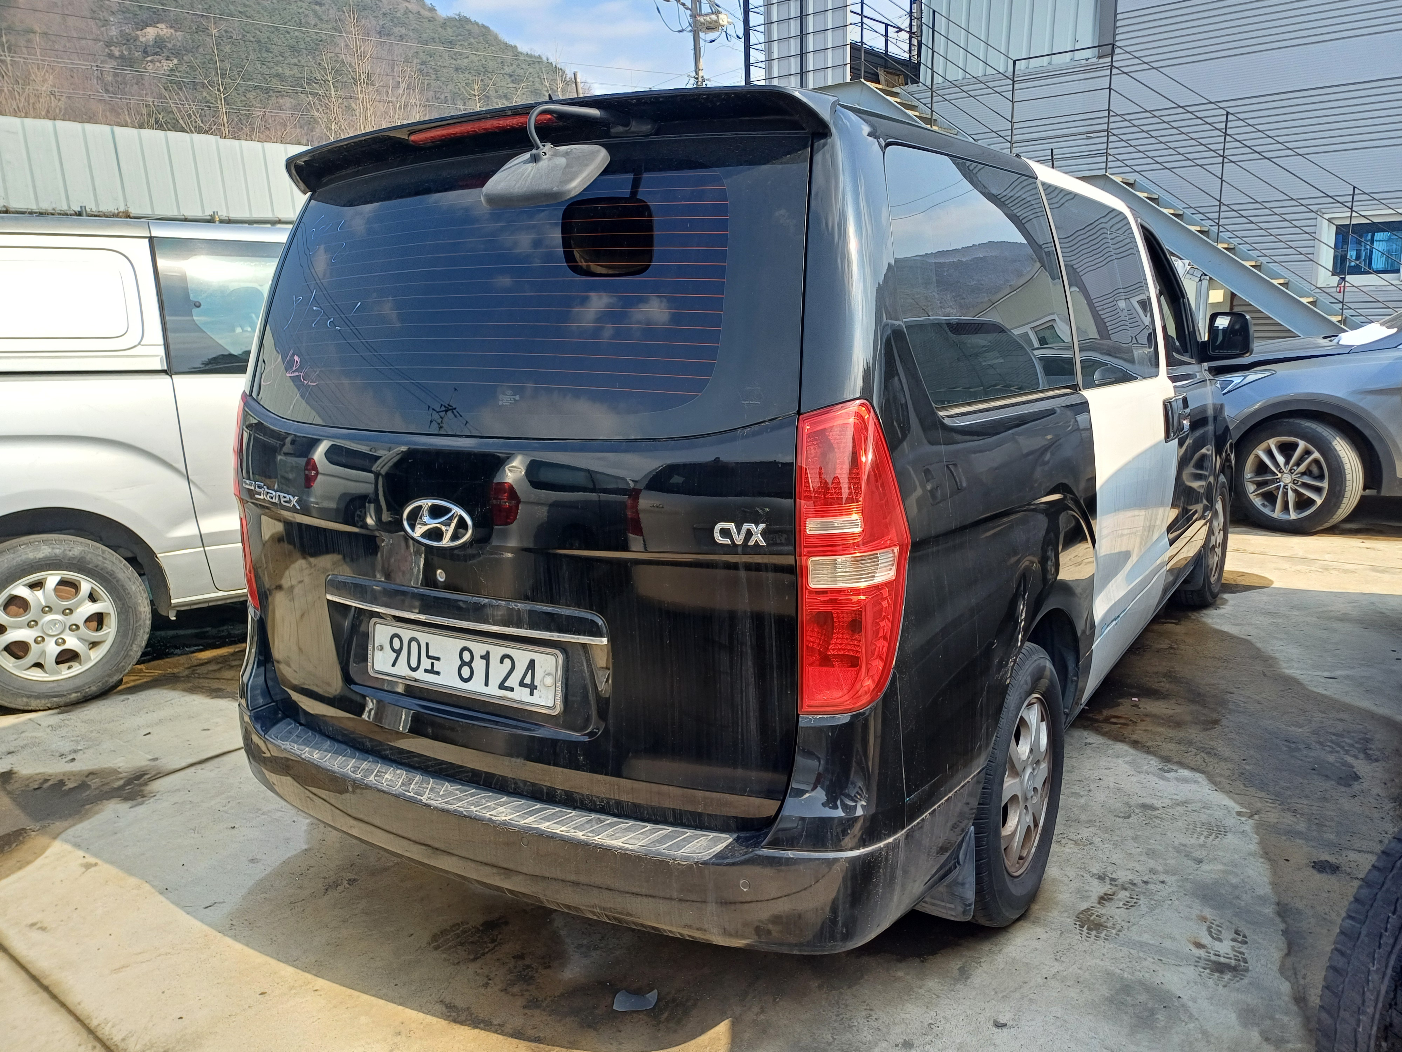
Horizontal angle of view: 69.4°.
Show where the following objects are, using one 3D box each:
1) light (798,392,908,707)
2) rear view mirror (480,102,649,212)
[{"bbox_3d":[0.254,0.058,1.678,0.183,0.538,0.173,4,13,33],"label":"light"},{"bbox_3d":[-0.201,-0.645,1.765,0.213,0.193,0.365,4,13,33],"label":"rear view mirror"}]

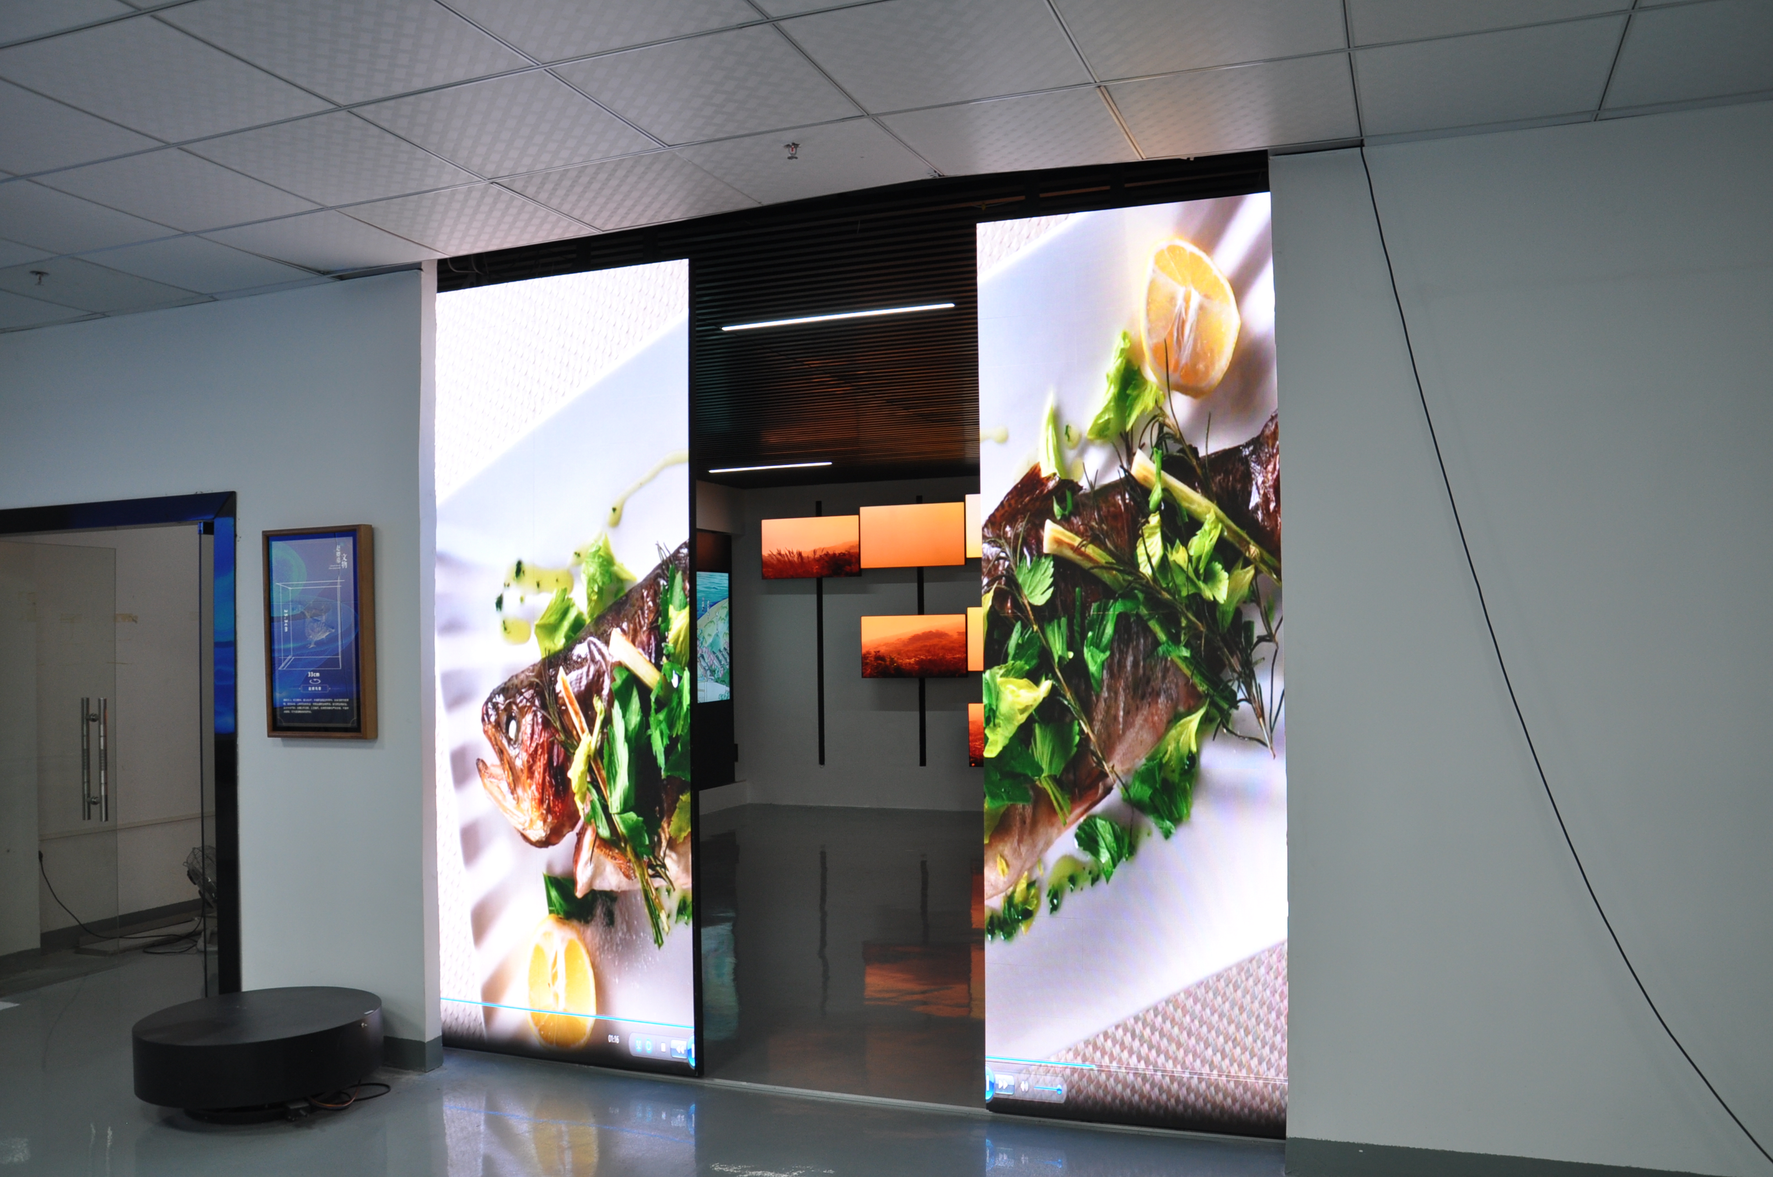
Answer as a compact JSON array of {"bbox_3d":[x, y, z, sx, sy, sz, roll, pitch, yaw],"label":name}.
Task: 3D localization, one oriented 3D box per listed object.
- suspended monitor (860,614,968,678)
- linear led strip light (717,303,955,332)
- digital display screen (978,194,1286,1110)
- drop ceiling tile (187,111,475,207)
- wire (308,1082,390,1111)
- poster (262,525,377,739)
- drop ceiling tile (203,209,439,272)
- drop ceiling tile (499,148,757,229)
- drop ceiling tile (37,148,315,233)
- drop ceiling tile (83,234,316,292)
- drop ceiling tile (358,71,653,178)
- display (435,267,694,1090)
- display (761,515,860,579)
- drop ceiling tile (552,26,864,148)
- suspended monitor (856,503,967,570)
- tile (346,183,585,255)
[{"bbox_3d":[0.246,0.507,11.399,0.968,0.556,0.080,-1,-2,20],"label":"suspended monitor"},{"bbox_3d":[-0.219,-1.159,5.672,1.074,0.050,0.060,-1,-2,20],"label":"linear led strip light"},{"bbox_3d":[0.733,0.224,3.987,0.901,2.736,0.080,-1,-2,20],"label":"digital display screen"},{"bbox_3d":[-1.530,-1.194,3.695,0.585,0.020,0.585,-1,-2,20],"label":"drop ceiling tile"},{"bbox_3d":[-1.811,1.711,4.476,0.190,0.035,0.210,-1,-2,20],"label":"wire"},{"bbox_3d":[-2.090,0.166,4.897,0.467,0.775,0.060,-1,-2,20],"label":"poster"},{"bbox_3d":[-1.889,-1.174,4.521,0.595,0.020,0.595,-1,-2,20],"label":"drop ceiling tile"},{"bbox_3d":[-0.787,-1.225,4.088,0.595,0.020,0.595,-1,-2,20],"label":"drop ceiling tile"},{"bbox_3d":[-2.087,-1.183,3.965,0.595,0.020,0.595,-1,-2,20],"label":"drop ceiling tile"},{"bbox_3d":[-2.434,-1.164,4.740,0.595,0.020,0.595,-1,-2,20],"label":"drop ceiling tile"},{"bbox_3d":[-0.980,-1.212,3.480,0.585,0.020,0.585,-1,-2,20],"label":"drop ceiling tile"},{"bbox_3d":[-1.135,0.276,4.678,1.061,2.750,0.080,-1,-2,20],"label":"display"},{"bbox_3d":[-0.658,-0.352,11.758,0.957,0.559,0.080,-1,-2,20],"label":"display"},{"bbox_3d":[-0.425,-1.229,3.269,0.585,0.020,0.585,-1,-2,20],"label":"drop ceiling tile"},{"bbox_3d":[0.222,-0.444,11.209,0.955,0.545,0.060,-1,-2,20],"label":"suspended monitor"},{"bbox_3d":[-1.355,-1.201,4.297,0.595,0.020,0.595,-1,-2,20],"label":"tile"}]

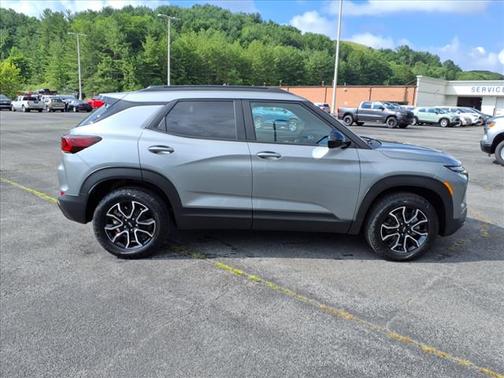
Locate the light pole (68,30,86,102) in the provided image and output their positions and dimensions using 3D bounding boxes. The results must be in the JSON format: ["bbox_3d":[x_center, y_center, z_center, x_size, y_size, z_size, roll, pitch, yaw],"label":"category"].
[{"bbox_3d":[-21.244,-14.253,48.300,2.200,9.200,0.400,-9,15,-42],"label":"light pole"}]

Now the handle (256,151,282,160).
[{"bbox_3d":[0.164,-0.308,3.633,0.235,0.065,0.060,1,12,-4],"label":"handle"}]

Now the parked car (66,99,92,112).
[{"bbox_3d":[-20.180,-9.657,45.698,1.830,1.470,4.750,-9,15,-42],"label":"parked car"}]

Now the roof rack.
[{"bbox_3d":[-0.371,-1.063,4.329,1.470,0.085,1.150,1,12,-4],"label":"roof rack"}]

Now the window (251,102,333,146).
[{"bbox_3d":[0.380,-0.615,3.735,0.790,0.415,0.110,1,11,-2],"label":"window"}]

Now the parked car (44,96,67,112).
[{"bbox_3d":[-22.640,-9.611,44.500,4.600,1.720,1.870,12,15,39],"label":"parked car"}]

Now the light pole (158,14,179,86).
[{"bbox_3d":[-8.054,-11.907,38.468,2.300,9.400,0.350,-5,14,-32],"label":"light pole"}]

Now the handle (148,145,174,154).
[{"bbox_3d":[-0.818,-0.351,3.561,0.235,0.065,0.060,1,12,-4],"label":"handle"}]

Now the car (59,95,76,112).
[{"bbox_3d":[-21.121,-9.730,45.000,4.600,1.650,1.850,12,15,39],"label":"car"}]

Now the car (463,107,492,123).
[{"bbox_3d":[20.518,-6.927,37.286,1.830,1.580,4.600,-9,15,-42],"label":"car"}]

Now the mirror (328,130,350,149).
[{"bbox_3d":[0.793,-0.462,3.594,0.175,0.170,0.230,1,11,-2],"label":"mirror"}]

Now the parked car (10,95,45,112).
[{"bbox_3d":[-25.471,-9.600,44.500,4.750,1.750,1.870,12,15,39],"label":"parked car"}]

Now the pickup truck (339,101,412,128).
[{"bbox_3d":[10.106,-6.081,32.140,5.900,1.980,2.080,12,15,39],"label":"pickup truck"}]

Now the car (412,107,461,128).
[{"bbox_3d":[15.768,-6.247,34.138,1.810,1.640,4.400,-9,15,-42],"label":"car"}]

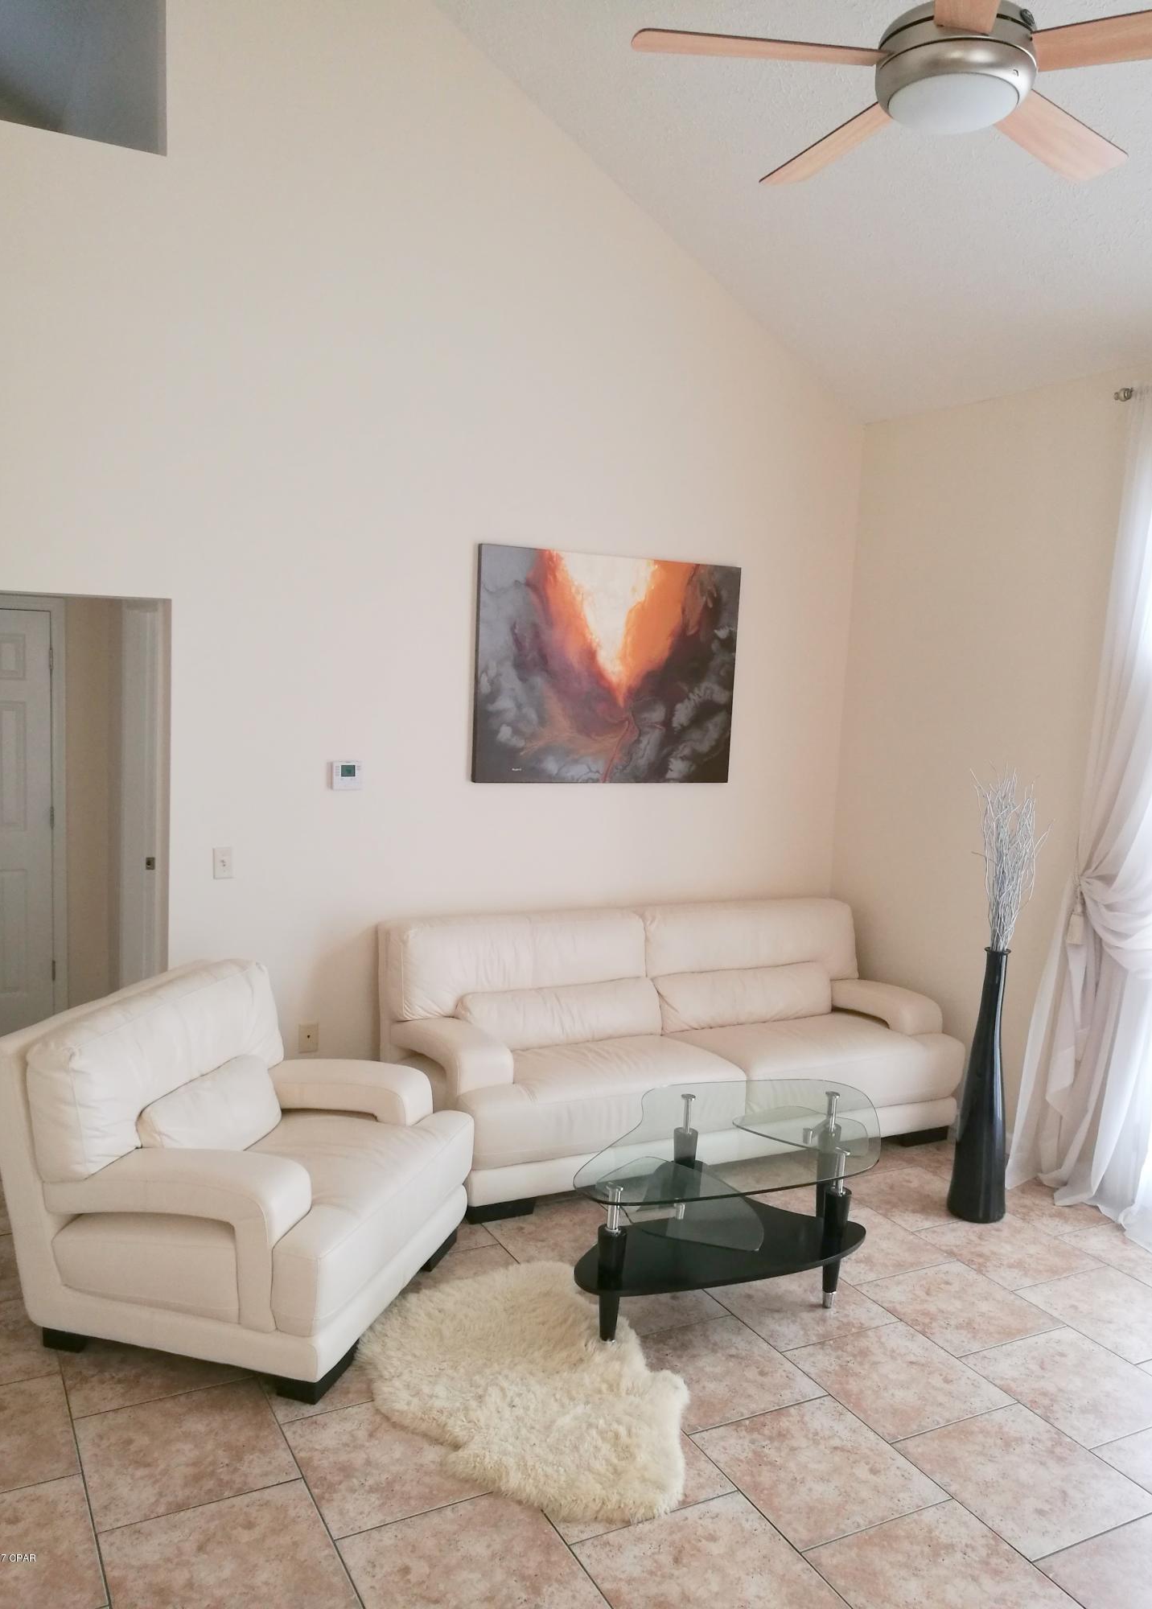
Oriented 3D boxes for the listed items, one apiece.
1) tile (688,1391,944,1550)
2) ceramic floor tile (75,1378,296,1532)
[{"bbox_3d":[0.588,1.619,3.061,0.451,0.010,0.451,-1,7,-28],"label":"tile"},{"bbox_3d":[-0.938,1.551,3.018,0.451,0.010,0.451,-1,7,-28],"label":"ceramic floor tile"}]

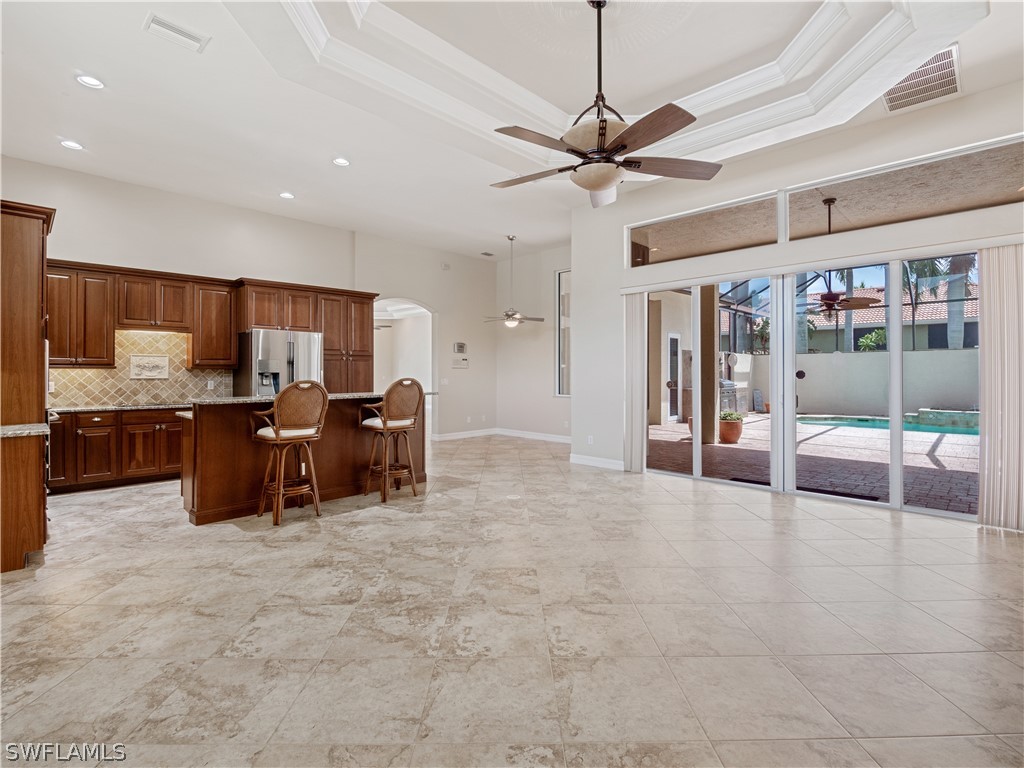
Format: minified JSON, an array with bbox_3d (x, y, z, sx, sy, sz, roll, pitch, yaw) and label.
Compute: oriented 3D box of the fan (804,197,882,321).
[{"bbox_3d":[4.019,-1.573,5.980,1.320,1.530,1.320,0,1,0],"label":"fan"}]

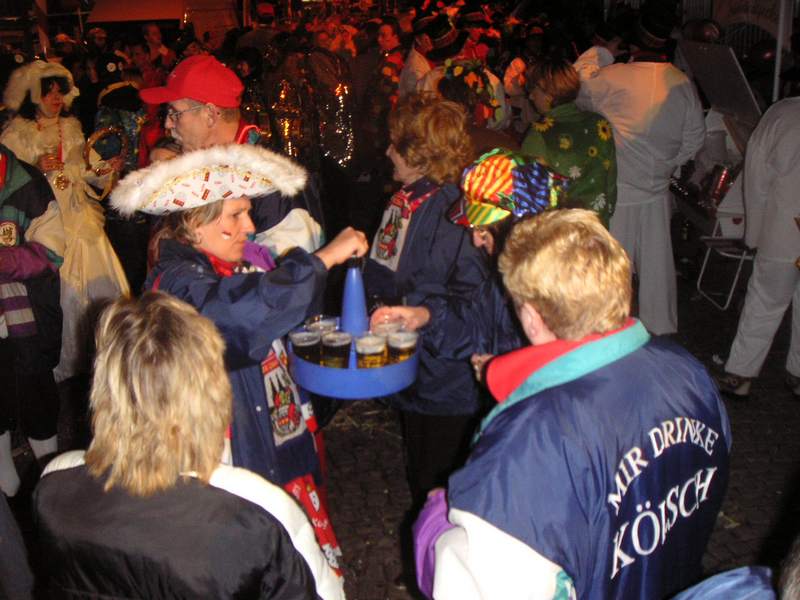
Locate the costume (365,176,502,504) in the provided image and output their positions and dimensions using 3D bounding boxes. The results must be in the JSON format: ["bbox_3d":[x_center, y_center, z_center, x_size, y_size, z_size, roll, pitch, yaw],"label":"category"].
[{"bbox_3d":[0.120,0.341,2.824,0.440,1.400,0.500,0,19,0],"label":"costume"}]

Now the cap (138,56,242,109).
[{"bbox_3d":[-0.570,-0.594,2.400,0.280,0.140,0.190,0,19,0],"label":"cap"}]

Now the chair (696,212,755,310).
[{"bbox_3d":[2.380,-0.367,6.014,0.500,0.780,0.470,0,19,0],"label":"chair"}]

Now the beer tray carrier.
[{"bbox_3d":[-0.112,0.054,2.120,0.310,0.280,0.310,0,19,0],"label":"beer tray carrier"}]

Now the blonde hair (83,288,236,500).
[{"bbox_3d":[-0.377,0.141,1.370,0.220,0.310,0.230,3,19,9],"label":"blonde hair"}]

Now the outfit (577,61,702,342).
[{"bbox_3d":[1.430,-0.563,5.242,0.700,1.600,0.480,-6,19,-17],"label":"outfit"}]

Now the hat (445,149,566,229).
[{"bbox_3d":[0.226,-0.240,1.860,0.270,0.165,0.200,-27,30,-30],"label":"hat"}]

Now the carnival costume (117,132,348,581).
[{"bbox_3d":[-0.360,0.402,2.328,0.620,1.660,0.520,5,19,14],"label":"carnival costume"}]

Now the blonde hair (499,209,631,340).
[{"bbox_3d":[0.268,-0.044,1.420,0.190,0.220,0.220,-15,19,-38],"label":"blonde hair"}]

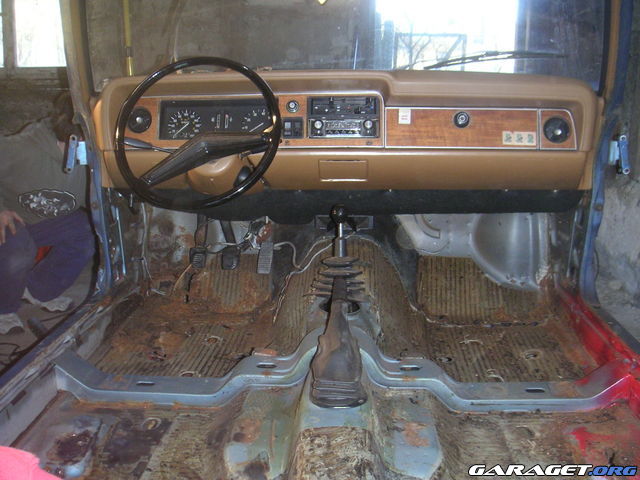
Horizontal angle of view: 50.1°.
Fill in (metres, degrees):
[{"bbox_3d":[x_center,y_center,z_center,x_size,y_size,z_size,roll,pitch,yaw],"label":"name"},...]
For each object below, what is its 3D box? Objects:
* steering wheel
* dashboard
[{"bbox_3d":[-0.275,-0.236,1.590,0.385,0.385,0.100,2,-16,6],"label":"steering wheel"},{"bbox_3d":[0.063,-0.296,1.902,1.265,0.330,0.330,1,13,3],"label":"dashboard"}]

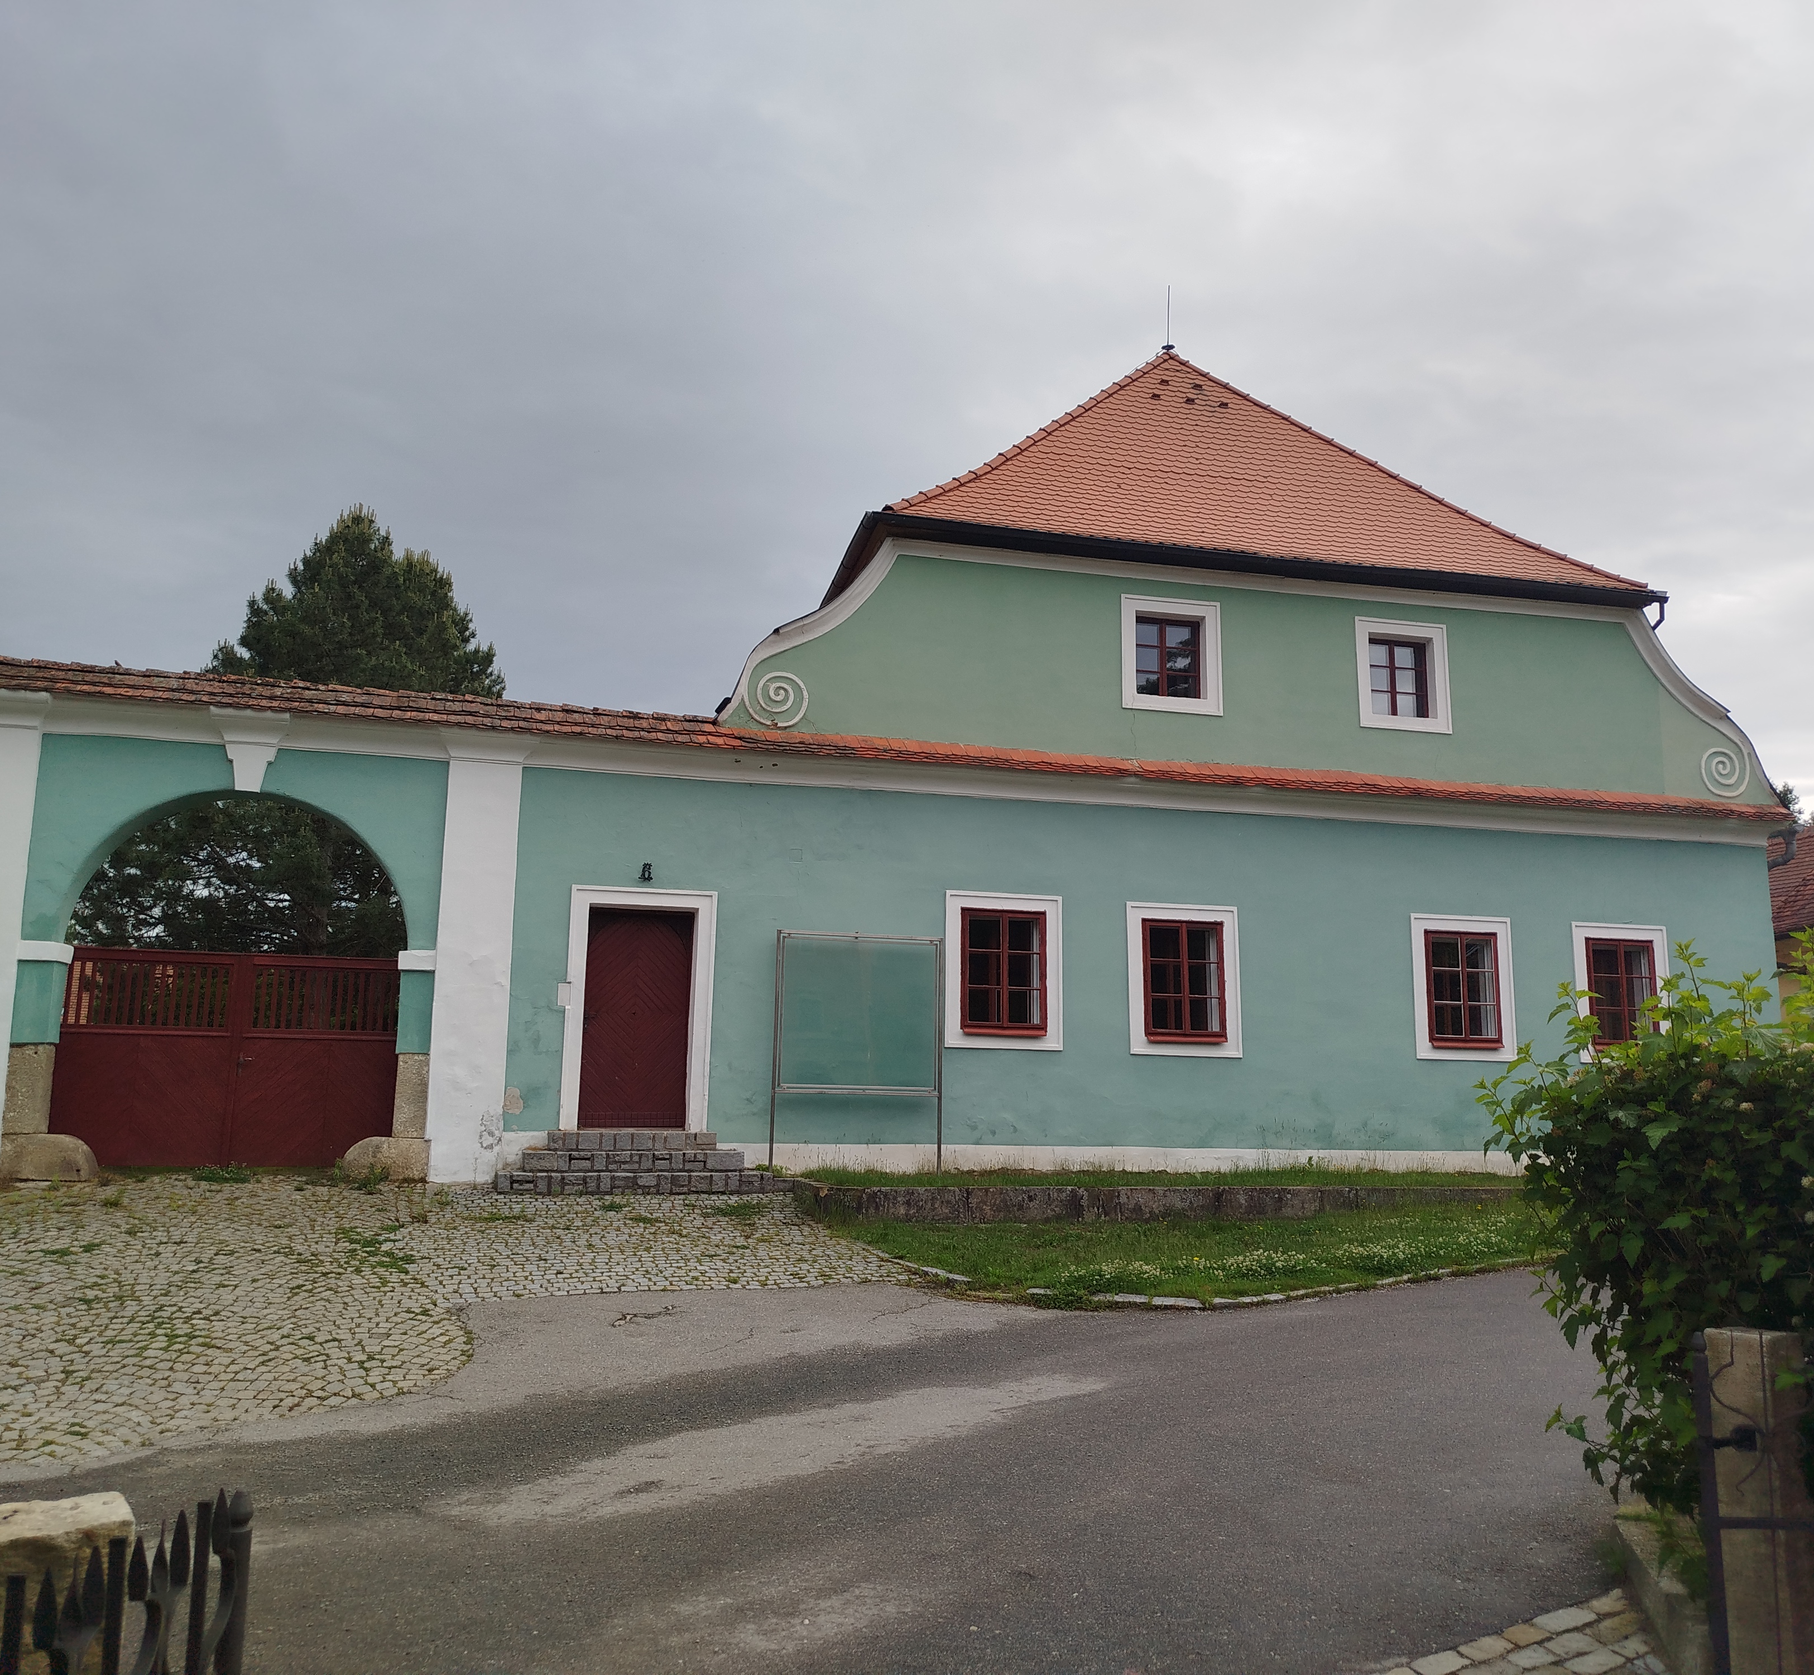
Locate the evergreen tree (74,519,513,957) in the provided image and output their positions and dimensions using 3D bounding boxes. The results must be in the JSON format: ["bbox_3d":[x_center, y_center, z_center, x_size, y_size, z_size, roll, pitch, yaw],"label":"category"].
[{"bbox_3d":[-10.537,-0.282,27.742,8.800,11.876,8.800,3,-10,-13],"label":"evergreen tree"}]

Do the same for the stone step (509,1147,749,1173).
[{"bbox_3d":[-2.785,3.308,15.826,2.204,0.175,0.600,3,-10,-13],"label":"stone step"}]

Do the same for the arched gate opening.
[{"bbox_3d":[-6.877,1.444,15.886,3.328,3.808,0.550,3,-10,-13],"label":"arched gate opening"}]

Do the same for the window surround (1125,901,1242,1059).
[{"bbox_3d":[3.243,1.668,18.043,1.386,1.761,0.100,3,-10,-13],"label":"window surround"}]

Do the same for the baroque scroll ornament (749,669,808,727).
[{"bbox_3d":[-1.453,-1.544,17.448,0.693,0.648,0.060,3,-10,-13],"label":"baroque scroll ornament"}]

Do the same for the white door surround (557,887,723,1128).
[{"bbox_3d":[-2.845,1.824,16.526,1.537,2.573,0.140,3,-10,-13],"label":"white door surround"}]

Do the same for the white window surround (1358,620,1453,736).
[{"bbox_3d":[6.241,-2.025,19.414,1.260,1.407,0.120,3,-10,-13],"label":"white window surround"}]

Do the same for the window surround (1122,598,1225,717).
[{"bbox_3d":[3.210,-2.198,18.702,1.282,1.414,0.120,3,-10,-13],"label":"window surround"}]

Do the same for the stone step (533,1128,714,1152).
[{"bbox_3d":[-2.850,3.159,16.096,1.725,0.166,0.380,3,-10,-13],"label":"stone step"}]

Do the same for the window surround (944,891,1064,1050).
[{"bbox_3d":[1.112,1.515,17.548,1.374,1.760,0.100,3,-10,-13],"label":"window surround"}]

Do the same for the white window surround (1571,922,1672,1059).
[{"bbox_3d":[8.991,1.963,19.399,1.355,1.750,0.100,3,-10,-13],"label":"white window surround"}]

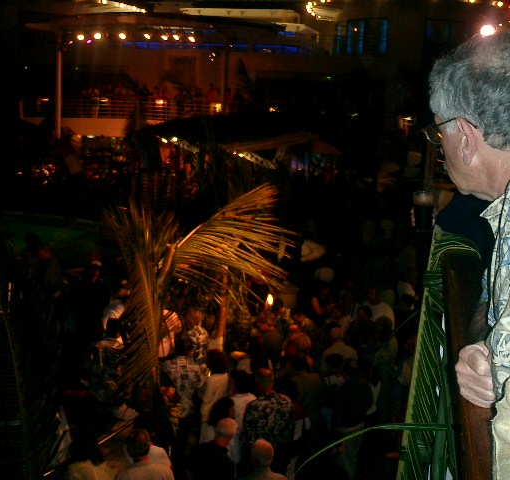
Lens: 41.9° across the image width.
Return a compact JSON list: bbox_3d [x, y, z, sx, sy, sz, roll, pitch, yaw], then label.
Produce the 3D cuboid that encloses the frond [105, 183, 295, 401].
[{"bbox_3d":[-0.580,0.580,6.900,1.950,2.200,1.200,1,11,0],"label":"frond"}]

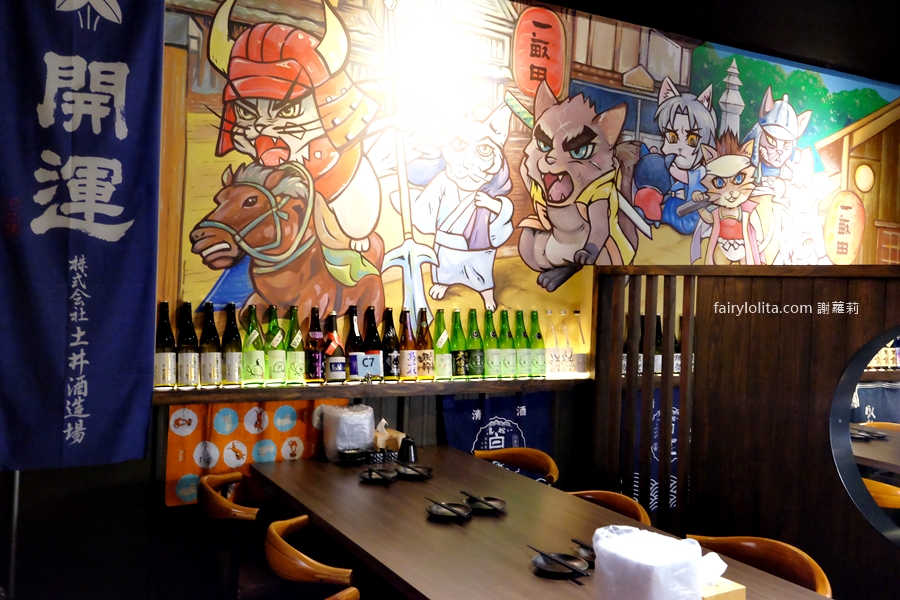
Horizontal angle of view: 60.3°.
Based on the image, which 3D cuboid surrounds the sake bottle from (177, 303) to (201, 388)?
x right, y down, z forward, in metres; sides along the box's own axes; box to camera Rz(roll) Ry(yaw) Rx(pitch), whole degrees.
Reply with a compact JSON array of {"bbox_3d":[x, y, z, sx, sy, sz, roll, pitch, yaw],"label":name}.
[{"bbox_3d":[-0.926,0.156,2.741,0.078,0.298,0.078,2,-8,-31],"label":"sake bottle"}]

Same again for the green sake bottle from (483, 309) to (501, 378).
[{"bbox_3d":[0.176,0.195,3.393,0.075,0.301,0.075,2,-4,-31],"label":"green sake bottle"}]

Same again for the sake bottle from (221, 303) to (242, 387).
[{"bbox_3d":[-0.792,0.162,2.823,0.075,0.307,0.075,2,-4,-31],"label":"sake bottle"}]

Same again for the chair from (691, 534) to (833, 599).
[{"bbox_3d":[0.737,1.060,2.068,0.500,0.750,0.550,2,1,-31],"label":"chair"}]

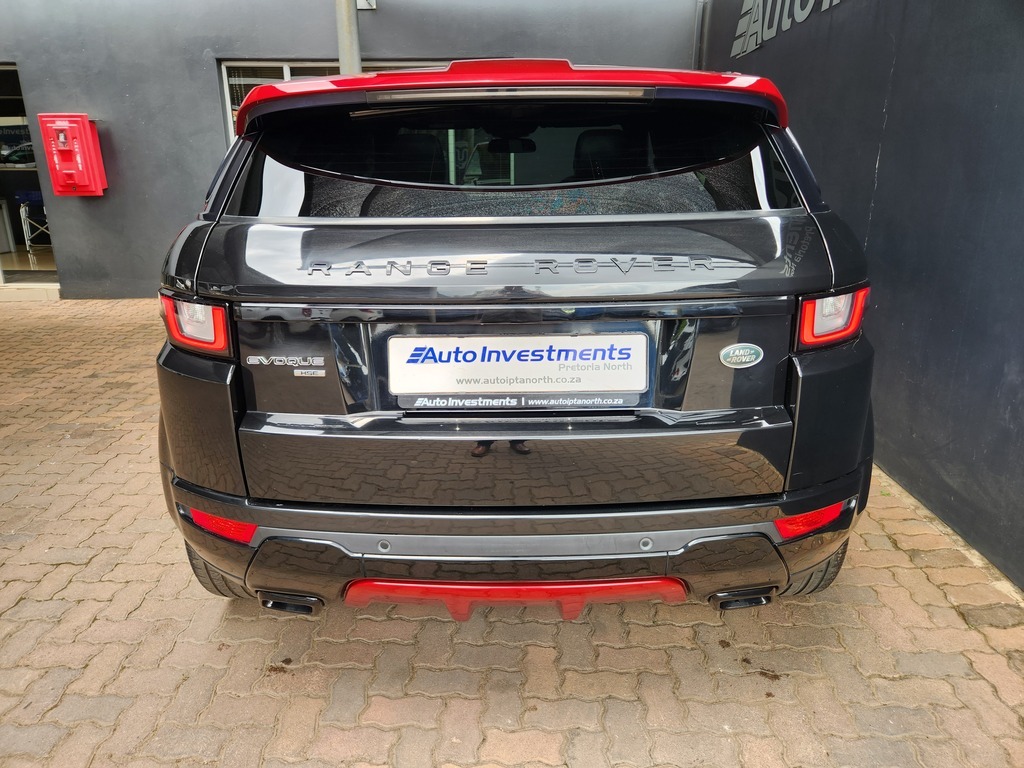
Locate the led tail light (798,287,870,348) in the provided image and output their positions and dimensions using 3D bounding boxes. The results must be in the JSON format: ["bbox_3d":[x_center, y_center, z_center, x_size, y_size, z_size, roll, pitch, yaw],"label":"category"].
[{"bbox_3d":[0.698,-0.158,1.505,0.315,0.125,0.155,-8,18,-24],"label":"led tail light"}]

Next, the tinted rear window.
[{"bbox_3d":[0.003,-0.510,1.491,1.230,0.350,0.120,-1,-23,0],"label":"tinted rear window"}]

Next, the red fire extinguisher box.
[{"bbox_3d":[-4.626,-2.417,7.232,0.510,0.810,0.240,-1,17,0],"label":"red fire extinguisher box"}]

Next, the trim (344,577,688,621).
[{"bbox_3d":[0.013,0.454,1.478,0.750,0.125,0.110,-1,17,0],"label":"trim"}]

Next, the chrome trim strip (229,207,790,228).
[{"bbox_3d":[0.006,-0.344,1.416,1.260,0.030,0.090,-1,17,0],"label":"chrome trim strip"}]

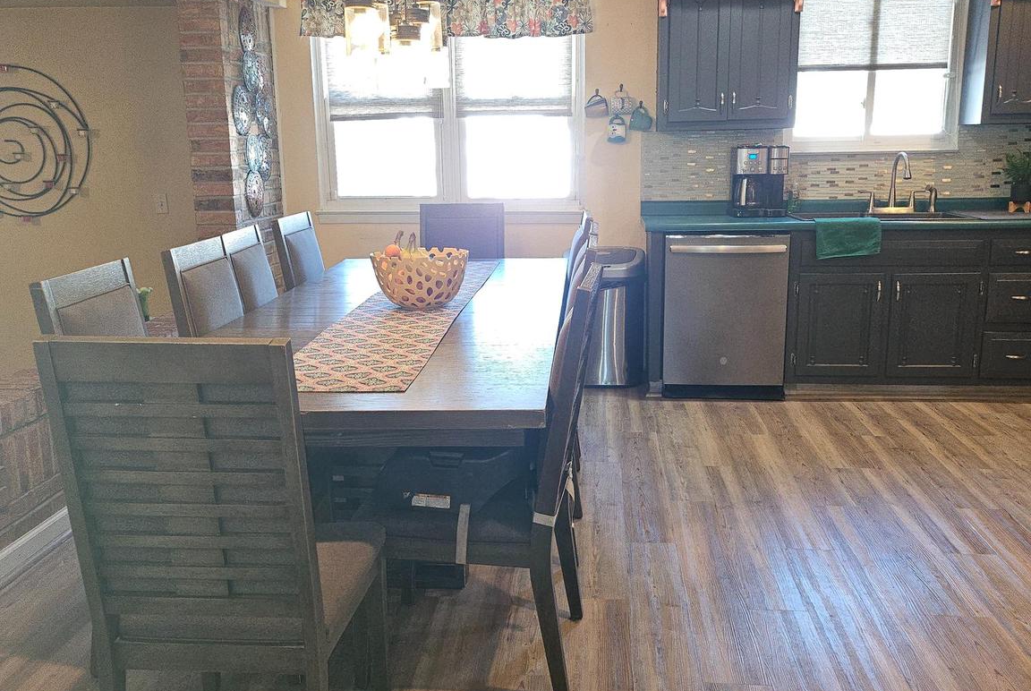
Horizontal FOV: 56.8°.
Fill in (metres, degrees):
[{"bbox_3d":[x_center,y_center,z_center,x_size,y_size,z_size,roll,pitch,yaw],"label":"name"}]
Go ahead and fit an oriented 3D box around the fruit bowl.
[{"bbox_3d":[-0.336,-0.241,3.371,0.348,0.191,0.348,-1,13,0],"label":"fruit bowl"}]

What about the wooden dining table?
[{"bbox_3d":[-0.368,0.247,3.438,1.070,0.775,2.430,0,13,4],"label":"wooden dining table"}]

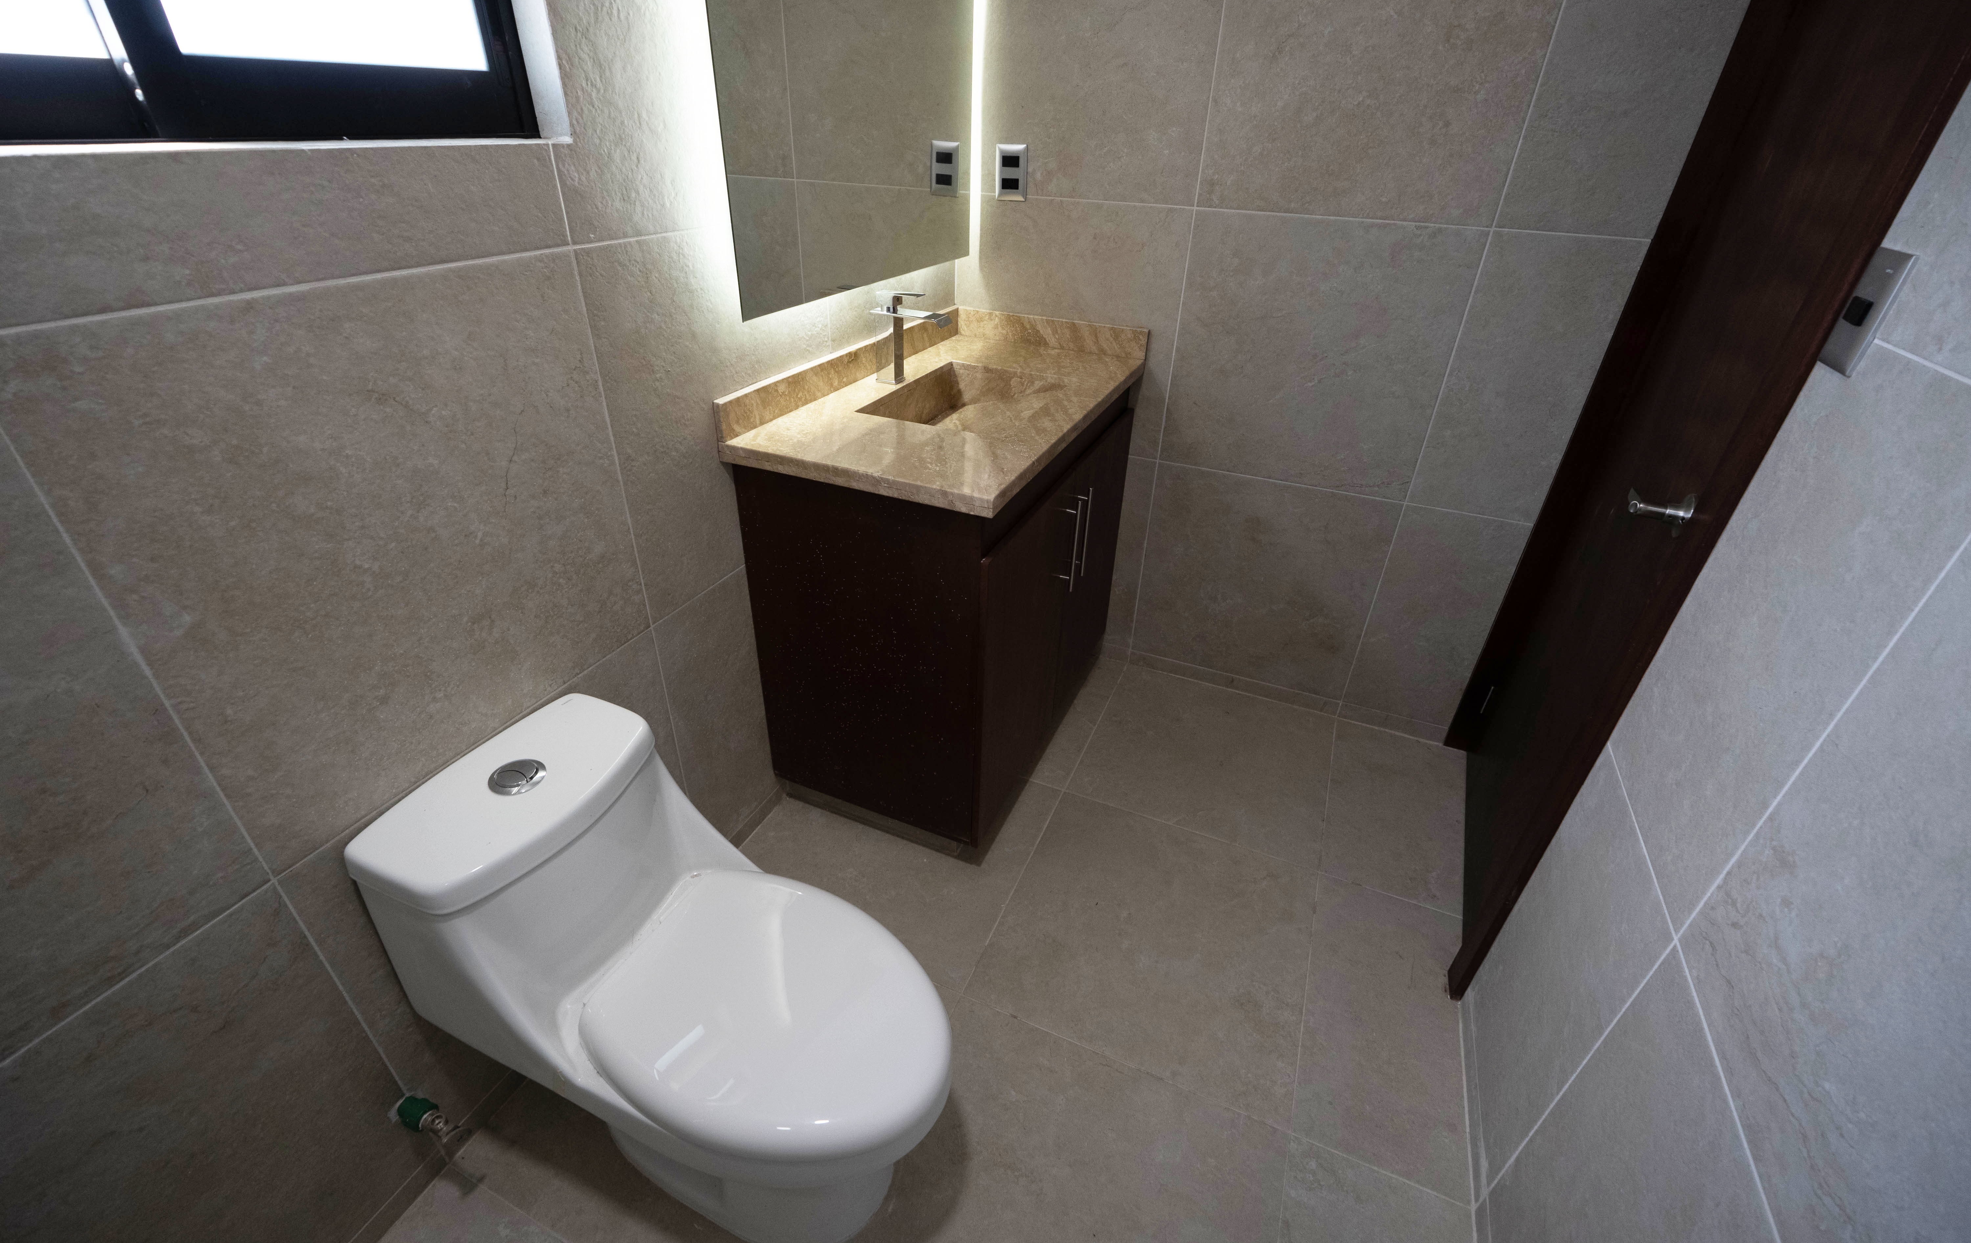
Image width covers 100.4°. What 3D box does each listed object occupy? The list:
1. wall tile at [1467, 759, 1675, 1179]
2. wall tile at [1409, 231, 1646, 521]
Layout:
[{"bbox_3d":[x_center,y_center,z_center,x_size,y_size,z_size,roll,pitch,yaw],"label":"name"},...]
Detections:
[{"bbox_3d":[0.847,0.523,1.226,0.012,0.593,0.375,14,34,19],"label":"wall tile"},{"bbox_3d":[1.143,-0.505,1.770,0.271,0.598,0.012,14,34,19],"label":"wall tile"}]

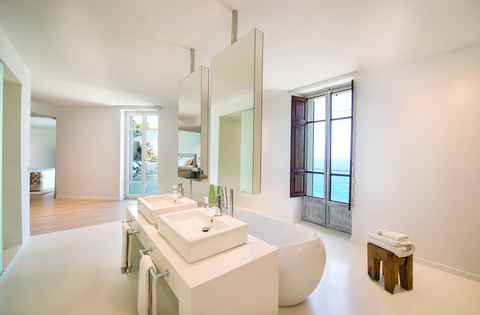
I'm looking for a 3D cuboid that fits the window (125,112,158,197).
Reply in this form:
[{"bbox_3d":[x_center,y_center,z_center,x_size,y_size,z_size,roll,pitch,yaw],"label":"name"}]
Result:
[{"bbox_3d":[-3.162,-0.107,6.680,1.220,2.820,0.100,0,0,-4],"label":"window"}]

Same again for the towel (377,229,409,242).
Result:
[{"bbox_3d":[1.653,0.843,2.171,0.140,0.050,0.230,0,0,-15],"label":"towel"}]

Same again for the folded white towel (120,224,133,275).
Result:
[{"bbox_3d":[-1.089,0.850,1.908,0.080,0.410,0.270,0,0,-38],"label":"folded white towel"}]

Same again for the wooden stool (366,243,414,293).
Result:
[{"bbox_3d":[1.583,1.148,2.148,0.240,0.360,0.340,0,0,-11],"label":"wooden stool"}]

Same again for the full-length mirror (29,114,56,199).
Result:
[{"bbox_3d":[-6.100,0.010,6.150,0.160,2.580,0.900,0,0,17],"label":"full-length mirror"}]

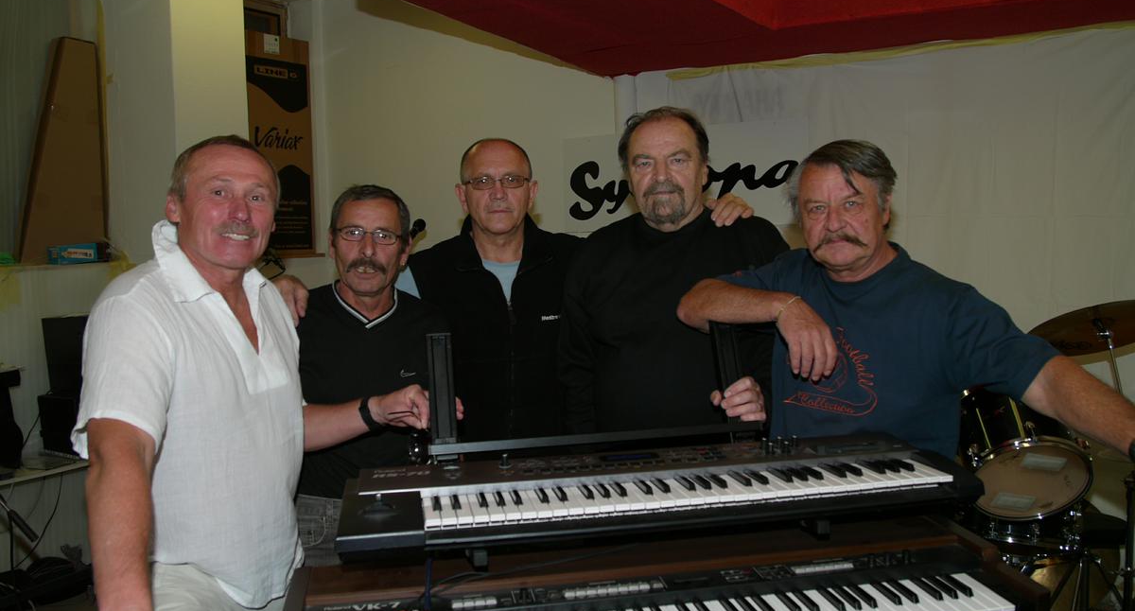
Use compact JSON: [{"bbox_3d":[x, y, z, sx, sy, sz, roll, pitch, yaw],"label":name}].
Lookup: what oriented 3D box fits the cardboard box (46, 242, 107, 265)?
[{"bbox_3d":[-1.994,-0.206,3.731,0.085,0.072,0.205,1,5,29],"label":"cardboard box"}]

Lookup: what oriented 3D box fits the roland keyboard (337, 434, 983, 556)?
[{"bbox_3d":[0.148,0.297,1.512,1.012,0.090,0.290,-2,3,-11],"label":"roland keyboard"}]

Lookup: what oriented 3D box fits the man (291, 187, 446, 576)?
[{"bbox_3d":[-0.383,0.586,1.949,0.510,1.680,0.420,-3,5,-12],"label":"man"}]

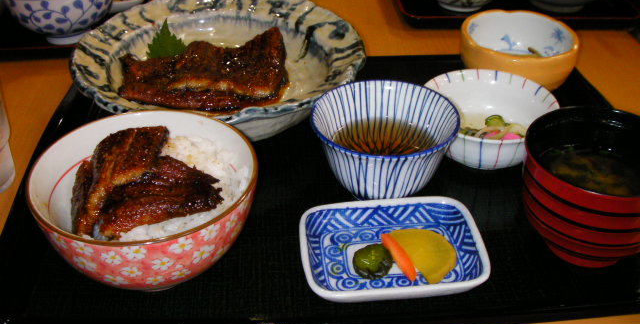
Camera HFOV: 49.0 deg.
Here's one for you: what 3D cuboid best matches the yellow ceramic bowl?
[{"bbox_3d":[0.187,-0.098,0.674,0.108,0.052,0.108,1,36,0],"label":"yellow ceramic bowl"}]

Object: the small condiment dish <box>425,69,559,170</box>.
[{"bbox_3d":[0.139,-0.030,0.586,0.108,0.044,0.108,1,36,0],"label":"small condiment dish"}]

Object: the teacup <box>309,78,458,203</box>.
[{"bbox_3d":[0.049,-0.010,0.540,0.108,0.061,0.108,1,36,0],"label":"teacup"}]

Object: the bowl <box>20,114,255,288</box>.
[{"bbox_3d":[-0.109,0.036,0.461,0.140,0.076,0.140,1,36,0],"label":"bowl"}]

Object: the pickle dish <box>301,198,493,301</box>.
[{"bbox_3d":[0.047,0.063,0.474,0.117,0.021,0.092,-3,36,-6],"label":"pickle dish"}]

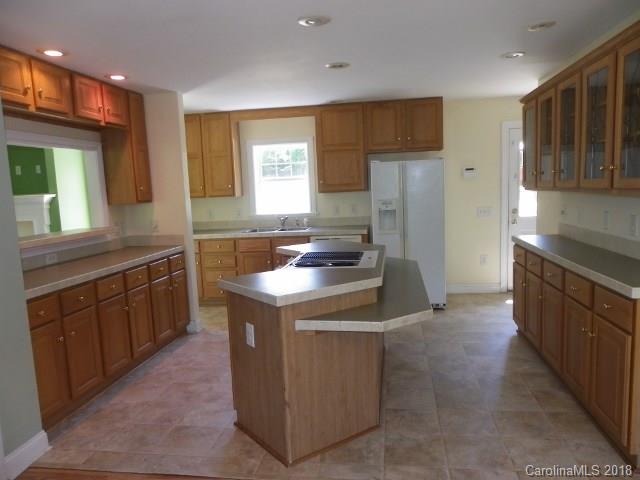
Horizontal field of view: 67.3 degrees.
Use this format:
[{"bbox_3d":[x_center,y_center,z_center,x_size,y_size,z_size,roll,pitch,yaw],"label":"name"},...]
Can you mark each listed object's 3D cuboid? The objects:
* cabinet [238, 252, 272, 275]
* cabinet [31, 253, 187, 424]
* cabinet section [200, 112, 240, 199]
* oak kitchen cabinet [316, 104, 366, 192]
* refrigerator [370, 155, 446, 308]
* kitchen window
[{"bbox_3d":[-0.735,0.410,6.185,0.450,0.620,0.600,-1,7,9],"label":"cabinet"},{"bbox_3d":[-1.799,0.657,3.837,0.630,0.840,2.200,-1,7,9],"label":"cabinet"},{"bbox_3d":[-1.256,-1.082,6.171,0.372,1.033,0.339,-2,6,7],"label":"cabinet section"},{"bbox_3d":[0.281,-1.135,6.010,0.590,1.060,0.320,-1,7,9],"label":"oak kitchen cabinet"},{"bbox_3d":[1.054,-0.085,5.790,0.814,1.700,0.720,-1,7,9],"label":"refrigerator"},{"bbox_3d":[-0.497,-0.821,6.331,0.890,1.020,0.090,-1,7,9],"label":"kitchen window"}]

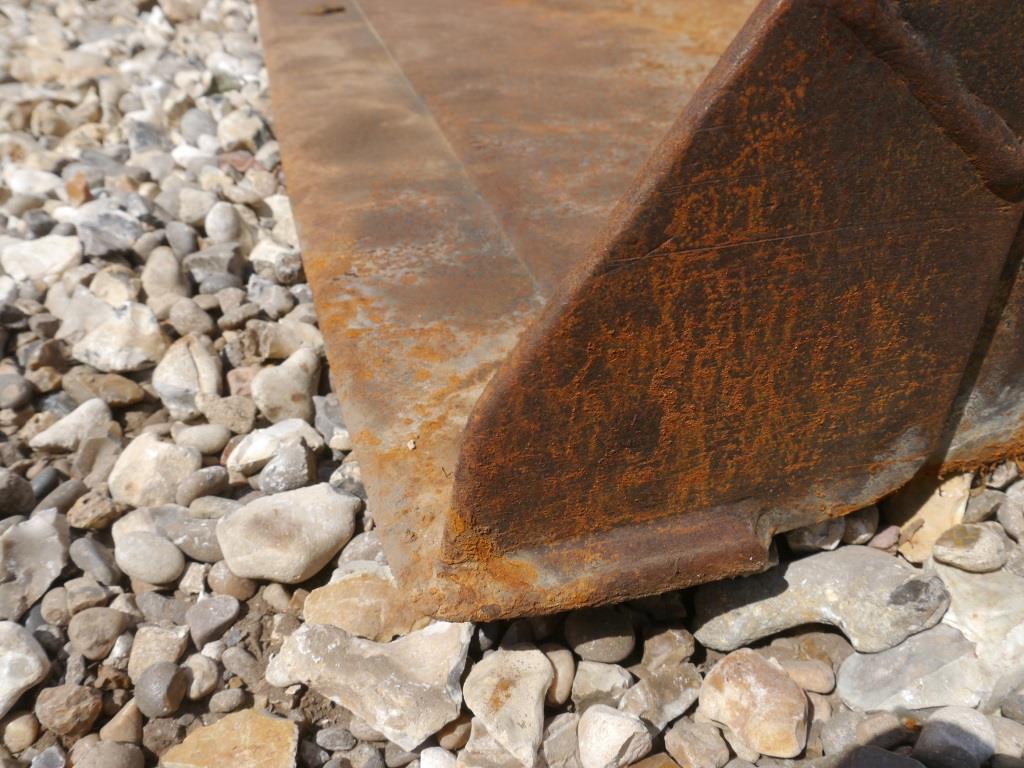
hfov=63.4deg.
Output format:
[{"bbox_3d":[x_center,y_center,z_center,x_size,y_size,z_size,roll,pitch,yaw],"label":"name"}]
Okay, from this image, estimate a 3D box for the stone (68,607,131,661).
[{"bbox_3d":[-0.266,0.161,0.533,0.037,0.027,0.035,0,39,0],"label":"stone"}]

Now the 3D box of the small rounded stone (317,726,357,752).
[{"bbox_3d":[-0.103,0.209,0.488,0.024,0.013,0.016,0,39,0],"label":"small rounded stone"}]

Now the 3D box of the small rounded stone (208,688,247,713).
[{"bbox_3d":[-0.174,0.194,0.507,0.023,0.012,0.014,8,40,9],"label":"small rounded stone"}]

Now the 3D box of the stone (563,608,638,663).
[{"bbox_3d":[0.057,0.161,0.533,0.046,0.030,0.039,0,39,0],"label":"stone"}]

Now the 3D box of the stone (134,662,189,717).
[{"bbox_3d":[-0.209,0.182,0.493,0.029,0.030,0.035,-10,40,-12],"label":"stone"}]

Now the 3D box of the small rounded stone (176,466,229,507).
[{"bbox_3d":[-0.235,0.078,0.630,0.041,0.023,0.024,-26,46,-29],"label":"small rounded stone"}]

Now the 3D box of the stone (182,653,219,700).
[{"bbox_3d":[-0.193,0.181,0.512,0.025,0.024,0.030,0,39,0],"label":"stone"}]

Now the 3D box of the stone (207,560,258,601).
[{"bbox_3d":[-0.193,0.135,0.572,0.035,0.026,0.029,0,39,0],"label":"stone"}]

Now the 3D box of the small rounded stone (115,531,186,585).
[{"bbox_3d":[-0.251,0.120,0.574,0.046,0.028,0.043,-10,40,-12],"label":"small rounded stone"}]

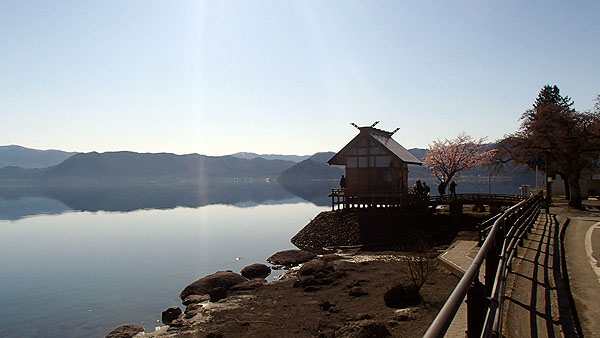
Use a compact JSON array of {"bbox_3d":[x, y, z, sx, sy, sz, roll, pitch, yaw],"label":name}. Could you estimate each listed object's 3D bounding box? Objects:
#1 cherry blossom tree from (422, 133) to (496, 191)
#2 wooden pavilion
[{"bbox_3d":[14.675,-0.138,41.014,6.700,6.440,6.200,0,-1,0],"label":"cherry blossom tree"},{"bbox_3d":[6.249,-0.147,36.014,5.980,6.640,6.050,-1,-2,28],"label":"wooden pavilion"}]

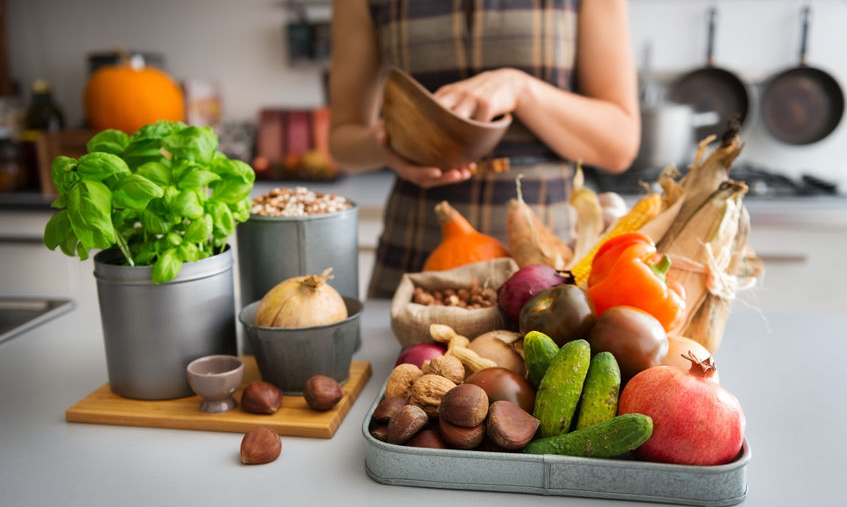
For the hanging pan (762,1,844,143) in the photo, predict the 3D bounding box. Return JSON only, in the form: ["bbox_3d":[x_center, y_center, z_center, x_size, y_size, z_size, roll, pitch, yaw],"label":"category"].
[{"bbox_3d":[1.289,-0.605,2.720,0.285,0.465,0.060,0,10,6],"label":"hanging pan"}]

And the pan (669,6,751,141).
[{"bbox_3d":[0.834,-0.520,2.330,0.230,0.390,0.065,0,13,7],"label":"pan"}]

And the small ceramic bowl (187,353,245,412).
[{"bbox_3d":[-0.186,0.121,0.725,0.050,0.037,0.050,-1,13,0],"label":"small ceramic bowl"}]

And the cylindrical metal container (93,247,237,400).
[{"bbox_3d":[-0.248,0.065,0.791,0.131,0.123,0.131,-1,10,0],"label":"cylindrical metal container"}]

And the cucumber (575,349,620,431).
[{"bbox_3d":[0.142,0.117,0.661,0.031,0.031,0.096,19,44,2],"label":"cucumber"}]

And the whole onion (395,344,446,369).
[{"bbox_3d":[0.004,0.113,0.723,0.065,0.063,0.065,-1,13,0],"label":"whole onion"}]

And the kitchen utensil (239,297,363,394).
[{"bbox_3d":[-0.117,0.089,0.787,0.120,0.069,0.120,-1,13,0],"label":"kitchen utensil"}]

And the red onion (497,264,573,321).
[{"bbox_3d":[0.118,0.046,0.849,0.079,0.069,0.069,-15,8,2],"label":"red onion"}]

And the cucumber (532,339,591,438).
[{"bbox_3d":[0.115,0.112,0.667,0.036,0.036,0.106,31,47,0],"label":"cucumber"}]

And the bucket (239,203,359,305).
[{"bbox_3d":[-0.140,0.025,0.922,0.137,0.156,0.137,-1,13,0],"label":"bucket"}]

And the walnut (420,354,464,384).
[{"bbox_3d":[0.019,0.102,0.705,0.037,0.034,0.036,-1,13,0],"label":"walnut"}]

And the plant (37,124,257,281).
[{"bbox_3d":[-0.266,-0.051,0.775,0.205,0.160,0.180,0,10,6],"label":"plant"}]

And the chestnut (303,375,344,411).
[{"bbox_3d":[-0.089,0.125,0.713,0.035,0.030,0.032,-1,13,0],"label":"chestnut"}]

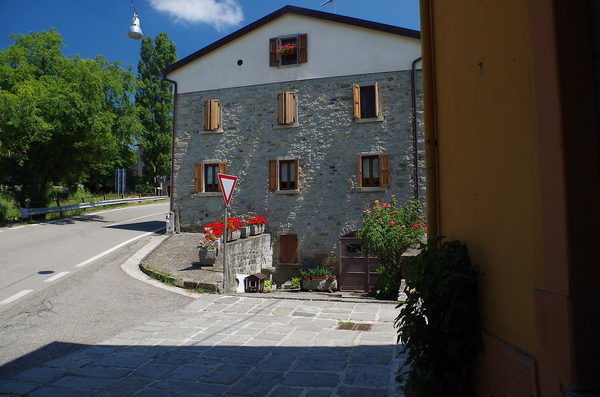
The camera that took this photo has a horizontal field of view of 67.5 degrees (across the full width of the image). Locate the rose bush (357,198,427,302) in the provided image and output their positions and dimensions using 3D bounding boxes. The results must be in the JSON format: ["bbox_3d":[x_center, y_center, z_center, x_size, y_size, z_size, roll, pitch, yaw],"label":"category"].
[{"bbox_3d":[2.514,1.305,12.200,1.850,2.702,1.700,0,-6,0],"label":"rose bush"}]

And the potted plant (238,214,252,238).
[{"bbox_3d":[-1.712,0.879,14.100,0.400,0.753,0.500,-1,-6,8],"label":"potted plant"}]

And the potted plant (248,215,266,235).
[{"bbox_3d":[-1.477,0.904,15.600,0.500,0.712,0.750,-1,-6,8],"label":"potted plant"}]

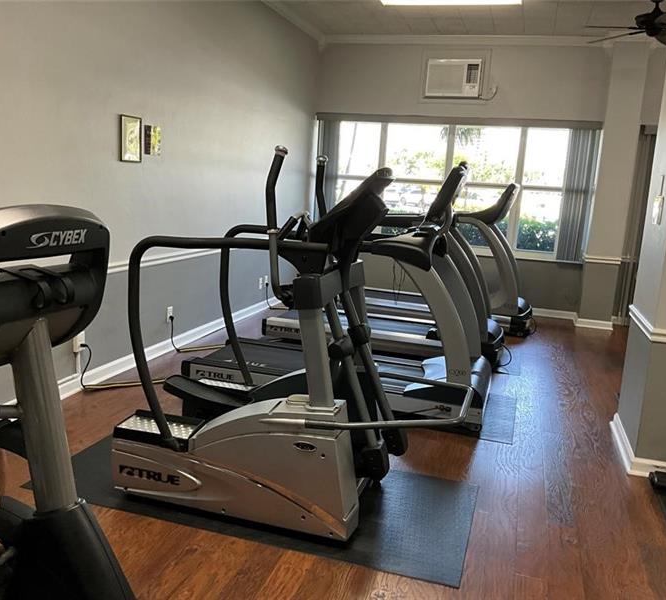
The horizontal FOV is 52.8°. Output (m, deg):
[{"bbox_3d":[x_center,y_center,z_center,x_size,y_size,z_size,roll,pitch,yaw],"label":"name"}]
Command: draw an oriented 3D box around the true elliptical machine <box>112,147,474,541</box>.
[{"bbox_3d":[-0.109,0.107,3.097,1.512,1.545,0.909,6,10,15],"label":"true elliptical machine"}]

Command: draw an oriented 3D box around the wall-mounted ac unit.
[{"bbox_3d":[1.385,-2.518,7.647,0.595,0.392,0.284,6,10,15],"label":"wall-mounted ac unit"}]

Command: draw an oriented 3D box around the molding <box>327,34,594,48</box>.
[{"bbox_3d":[1.401,-2.974,7.682,3.195,0.114,0.099,6,10,15],"label":"molding"}]

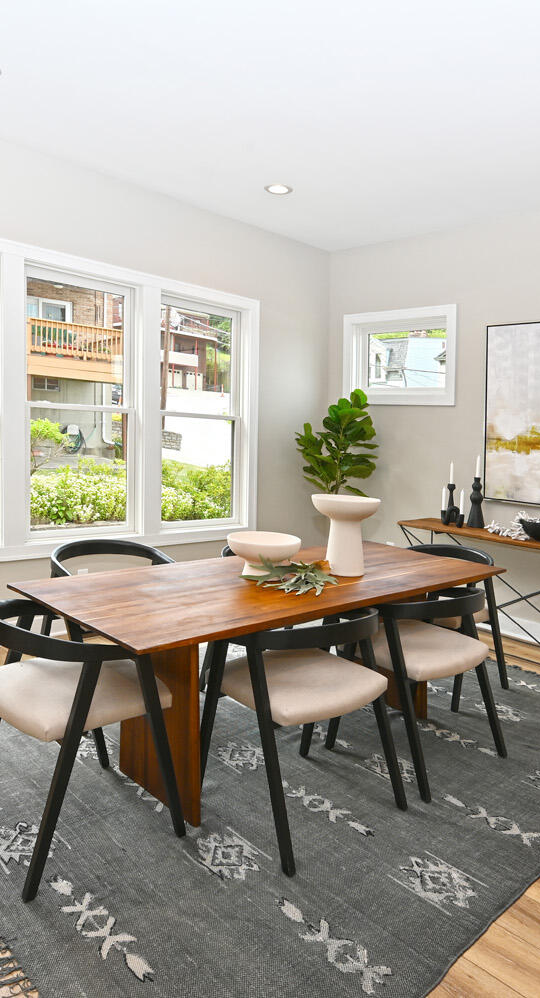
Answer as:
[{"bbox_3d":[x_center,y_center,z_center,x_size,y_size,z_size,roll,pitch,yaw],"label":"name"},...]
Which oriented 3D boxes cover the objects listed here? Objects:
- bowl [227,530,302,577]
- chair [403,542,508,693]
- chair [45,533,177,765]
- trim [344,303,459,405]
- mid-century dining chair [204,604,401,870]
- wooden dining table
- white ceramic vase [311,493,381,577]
[{"bbox_3d":[-0.015,0.261,2.780,0.332,0.164,0.332,3,4,0],"label":"bowl"},{"bbox_3d":[0.954,0.679,3.568,0.577,0.765,0.640,-2,6,-44],"label":"chair"},{"bbox_3d":[-0.820,0.635,3.190,0.640,0.760,0.580,-2,6,-44],"label":"chair"},{"bbox_3d":[1.114,-1.231,5.484,0.100,0.811,1.157,-5,10,-45],"label":"trim"},{"bbox_3d":[0.125,0.774,2.320,0.644,0.760,0.577,-2,6,-44],"label":"mid-century dining chair"},{"bbox_3d":[0.111,0.730,2.853,2.225,0.770,0.927,-2,6,-44],"label":"wooden dining table"},{"bbox_3d":[0.368,0.174,2.914,0.322,0.350,0.322,3,4,0],"label":"white ceramic vase"}]

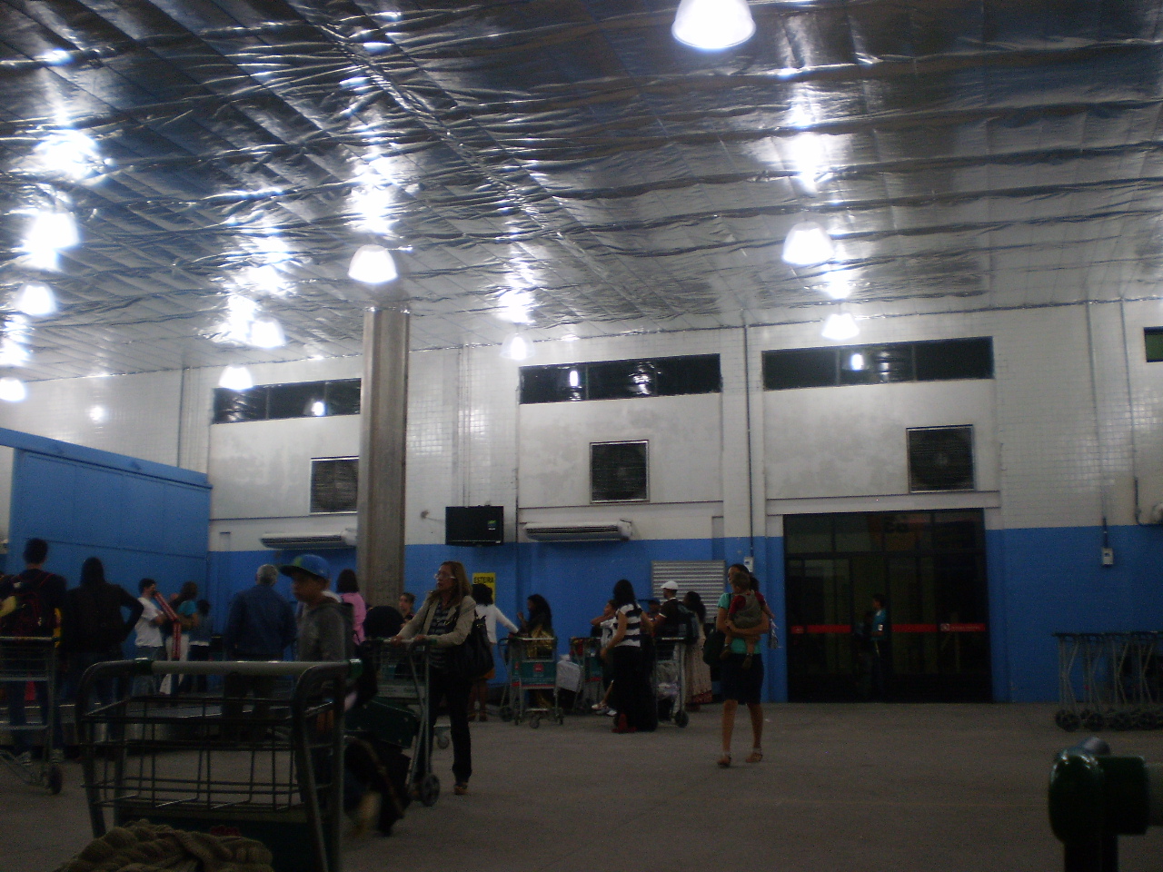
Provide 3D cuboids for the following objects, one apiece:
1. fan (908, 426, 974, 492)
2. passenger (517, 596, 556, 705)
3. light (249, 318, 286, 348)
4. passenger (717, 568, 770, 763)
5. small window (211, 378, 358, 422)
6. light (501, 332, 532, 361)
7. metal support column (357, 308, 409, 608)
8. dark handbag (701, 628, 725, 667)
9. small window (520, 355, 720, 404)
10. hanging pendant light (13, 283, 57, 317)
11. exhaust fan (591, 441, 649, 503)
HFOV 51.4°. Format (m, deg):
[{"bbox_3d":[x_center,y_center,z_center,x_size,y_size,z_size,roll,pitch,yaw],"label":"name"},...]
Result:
[{"bbox_3d":[5.679,0.364,19.103,1.000,1.060,0.220,-3,-10,16],"label":"fan"},{"bbox_3d":[-0.632,2.964,16.537,0.450,1.592,0.450,1,-10,-6],"label":"passenger"},{"bbox_3d":[-4.769,-1.576,18.400,0.540,0.420,0.540,0,-10,0],"label":"light"},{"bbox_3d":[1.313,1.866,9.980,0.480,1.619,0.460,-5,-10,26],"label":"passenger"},{"bbox_3d":[-5.324,-0.649,22.584,3.450,0.670,0.140,-3,-10,16],"label":"small window"},{"bbox_3d":[-1.069,-1.487,20.193,0.530,0.420,0.530,0,-9,0],"label":"light"},{"bbox_3d":[-2.941,1.044,17.973,0.500,5.900,0.500,-3,-10,16],"label":"metal support column"},{"bbox_3d":[1.091,1.728,9.850,0.160,0.330,0.280,8,-12,-40],"label":"dark handbag"},{"bbox_3d":[0.625,-0.964,20.782,3.570,0.670,0.120,-3,-10,17],"label":"small window"},{"bbox_3d":[-7.043,-1.775,15.600,0.540,0.420,0.540,0,-10,0],"label":"hanging pendant light"},{"bbox_3d":[0.640,0.603,20.063,1.000,1.050,0.300,-3,-10,17],"label":"exhaust fan"}]

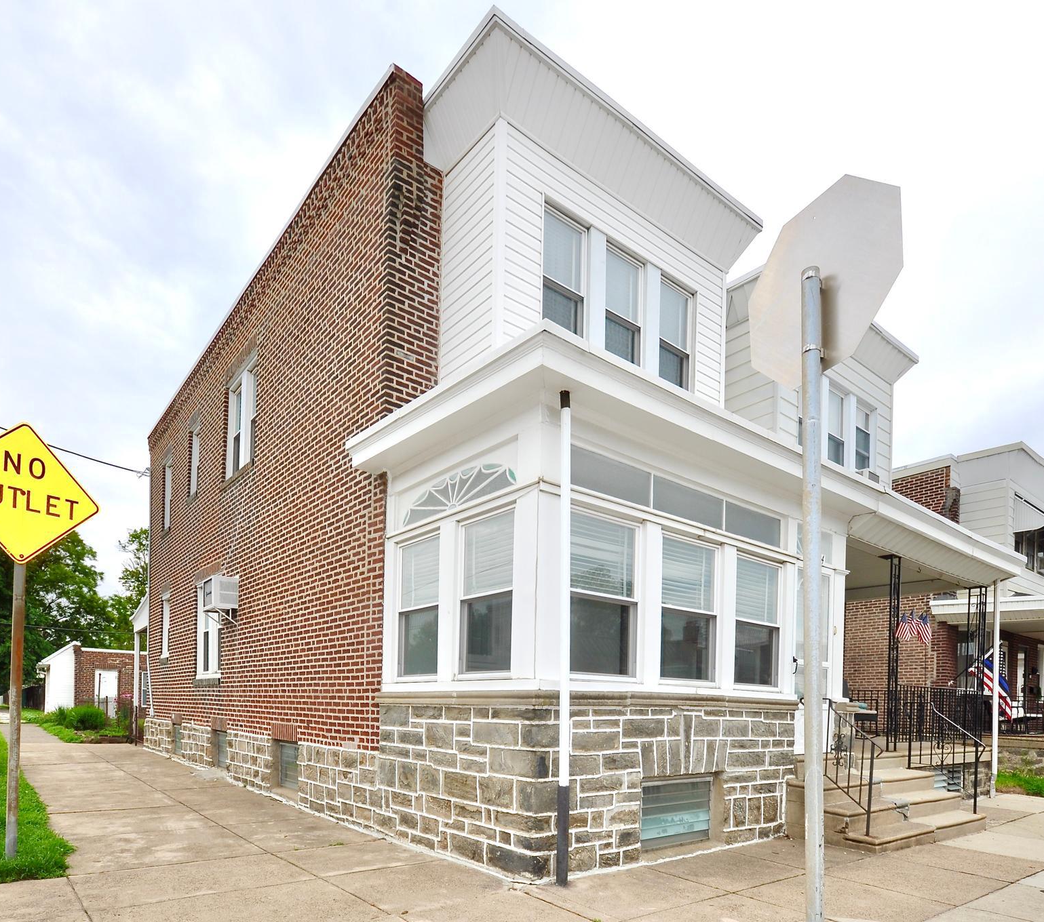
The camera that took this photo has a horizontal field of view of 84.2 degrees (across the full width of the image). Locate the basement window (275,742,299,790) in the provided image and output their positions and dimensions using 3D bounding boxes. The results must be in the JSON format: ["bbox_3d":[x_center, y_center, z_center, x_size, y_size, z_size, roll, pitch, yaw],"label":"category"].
[{"bbox_3d":[-3.055,3.956,7.500,0.110,0.540,0.720,9,-14,-38],"label":"basement window"}]

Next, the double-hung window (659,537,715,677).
[{"bbox_3d":[1.510,1.345,5.290,0.700,1.290,0.120,11,-16,-36],"label":"double-hung window"}]

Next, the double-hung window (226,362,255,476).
[{"bbox_3d":[-4.610,-0.650,9.500,0.150,1.520,1.270,11,-17,-38],"label":"double-hung window"}]

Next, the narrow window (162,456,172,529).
[{"bbox_3d":[-7.581,0.684,12.350,0.110,1.420,0.740,9,-14,-38],"label":"narrow window"}]

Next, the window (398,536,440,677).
[{"bbox_3d":[-0.942,1.323,5.280,0.100,1.220,0.680,9,-14,-38],"label":"window"}]

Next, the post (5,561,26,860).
[{"bbox_3d":[-4.015,1.939,4.580,0.080,2.280,0.080,1,-9,-38],"label":"post"}]

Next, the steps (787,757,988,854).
[{"bbox_3d":[4.230,3.770,6.600,2.750,0.860,0.920,16,-25,-36],"label":"steps"}]

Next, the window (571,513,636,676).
[{"bbox_3d":[0.650,1.085,4.710,0.740,1.290,0.120,11,-16,-36],"label":"window"}]

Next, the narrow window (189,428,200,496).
[{"bbox_3d":[-6.510,0.030,11.500,0.150,1.200,0.680,11,-17,-38],"label":"narrow window"}]

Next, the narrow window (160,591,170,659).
[{"bbox_3d":[-7.689,3.541,12.450,0.110,1.320,0.740,9,-14,-38],"label":"narrow window"}]

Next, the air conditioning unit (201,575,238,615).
[{"bbox_3d":[-5.000,2.180,9.550,0.440,0.500,0.580,11,-17,-38],"label":"air conditioning unit"}]

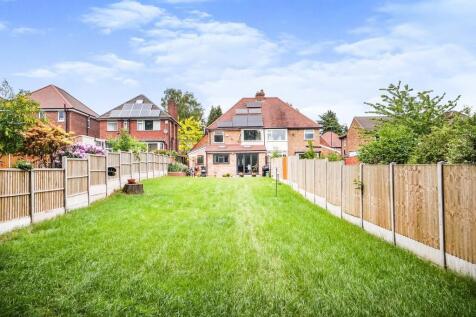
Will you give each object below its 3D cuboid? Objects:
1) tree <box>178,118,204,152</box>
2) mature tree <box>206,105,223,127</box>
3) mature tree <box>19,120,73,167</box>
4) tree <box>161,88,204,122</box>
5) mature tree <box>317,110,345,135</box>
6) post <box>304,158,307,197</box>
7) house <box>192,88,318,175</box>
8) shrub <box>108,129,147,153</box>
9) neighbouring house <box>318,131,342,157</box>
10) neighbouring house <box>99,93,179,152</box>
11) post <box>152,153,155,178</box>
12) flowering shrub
[{"bbox_3d":[-6.100,-1.750,45.000,4.200,7.000,4.200,0,0,-1],"label":"tree"},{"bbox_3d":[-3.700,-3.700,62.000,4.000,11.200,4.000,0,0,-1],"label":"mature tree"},{"bbox_3d":[-7.850,0.050,15.000,2.400,3.300,2.400,0,0,-1],"label":"mature tree"},{"bbox_3d":[-9.600,-5.200,62.000,7.600,14.000,7.600,0,0,0],"label":"tree"},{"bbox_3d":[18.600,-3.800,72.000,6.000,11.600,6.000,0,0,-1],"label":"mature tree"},{"bbox_3d":[3.290,0.970,17.450,0.100,1.920,0.100,0,0,-1],"label":"post"},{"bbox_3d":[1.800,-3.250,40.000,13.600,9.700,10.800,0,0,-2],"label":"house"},{"bbox_3d":[-6.150,0.000,19.800,2.150,3.300,2.000,0,0,-1],"label":"shrub"},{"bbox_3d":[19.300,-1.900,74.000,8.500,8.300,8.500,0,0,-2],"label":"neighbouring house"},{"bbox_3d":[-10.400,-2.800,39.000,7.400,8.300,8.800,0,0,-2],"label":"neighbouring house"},{"bbox_3d":[-5.710,0.540,24.300,0.100,1.680,0.100,0,0,-1],"label":"post"},{"bbox_3d":[-7.400,0.400,16.800,2.300,2.300,2.000,0,0,0],"label":"flowering shrub"}]

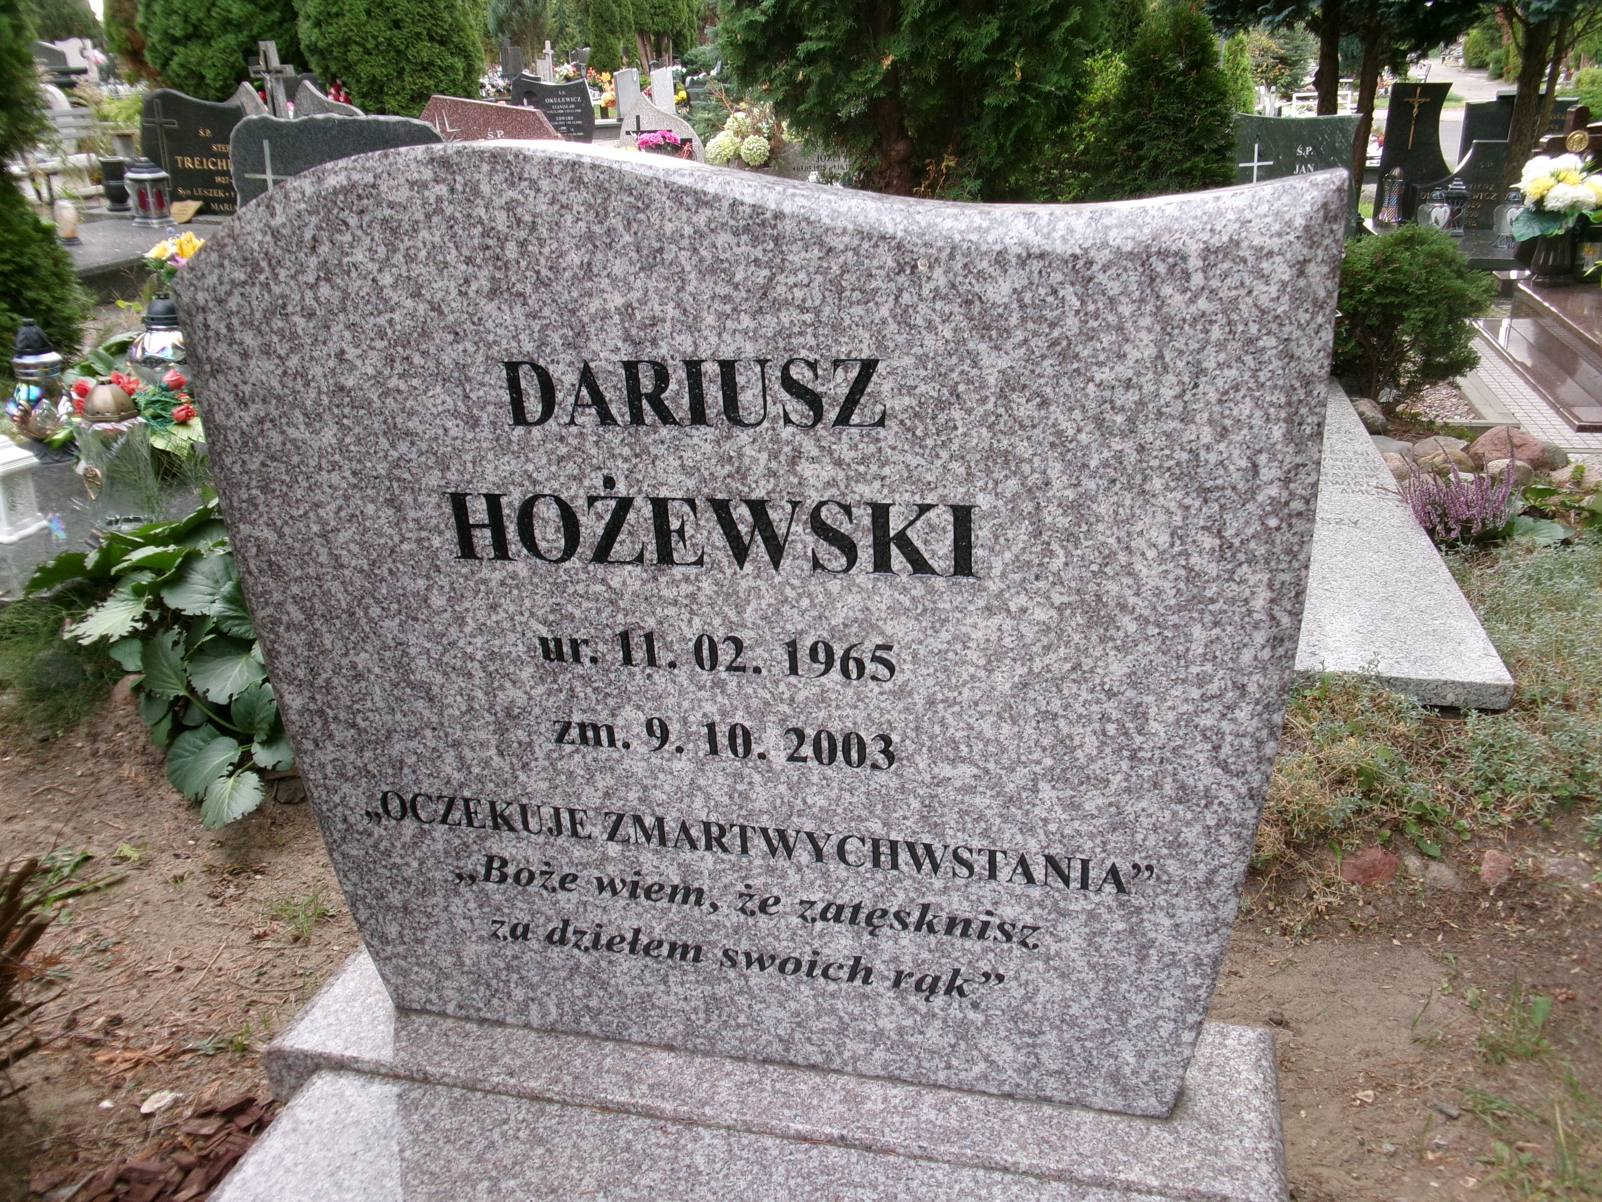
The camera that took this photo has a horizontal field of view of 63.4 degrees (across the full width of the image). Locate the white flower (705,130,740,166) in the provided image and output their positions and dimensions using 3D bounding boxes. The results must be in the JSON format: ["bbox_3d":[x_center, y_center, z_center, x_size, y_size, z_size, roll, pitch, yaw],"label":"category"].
[{"bbox_3d":[-0.389,-2.252,6.450,0.170,0.165,0.160,-3,24,1],"label":"white flower"}]

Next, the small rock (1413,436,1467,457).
[{"bbox_3d":[1.640,-0.390,3.320,0.140,0.080,0.115,3,24,15],"label":"small rock"}]

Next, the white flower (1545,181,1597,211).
[{"bbox_3d":[2.497,-1.312,4.200,0.170,0.100,0.130,3,24,15],"label":"white flower"}]

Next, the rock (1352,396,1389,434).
[{"bbox_3d":[1.512,-0.496,3.460,0.110,0.090,0.105,3,24,15],"label":"rock"}]

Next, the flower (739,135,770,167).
[{"bbox_3d":[-0.232,-2.254,6.500,0.155,0.150,0.150,-3,24,1],"label":"flower"}]

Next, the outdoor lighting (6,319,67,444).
[{"bbox_3d":[-1.822,-0.510,3.100,0.165,0.330,0.165,3,24,15],"label":"outdoor lighting"}]

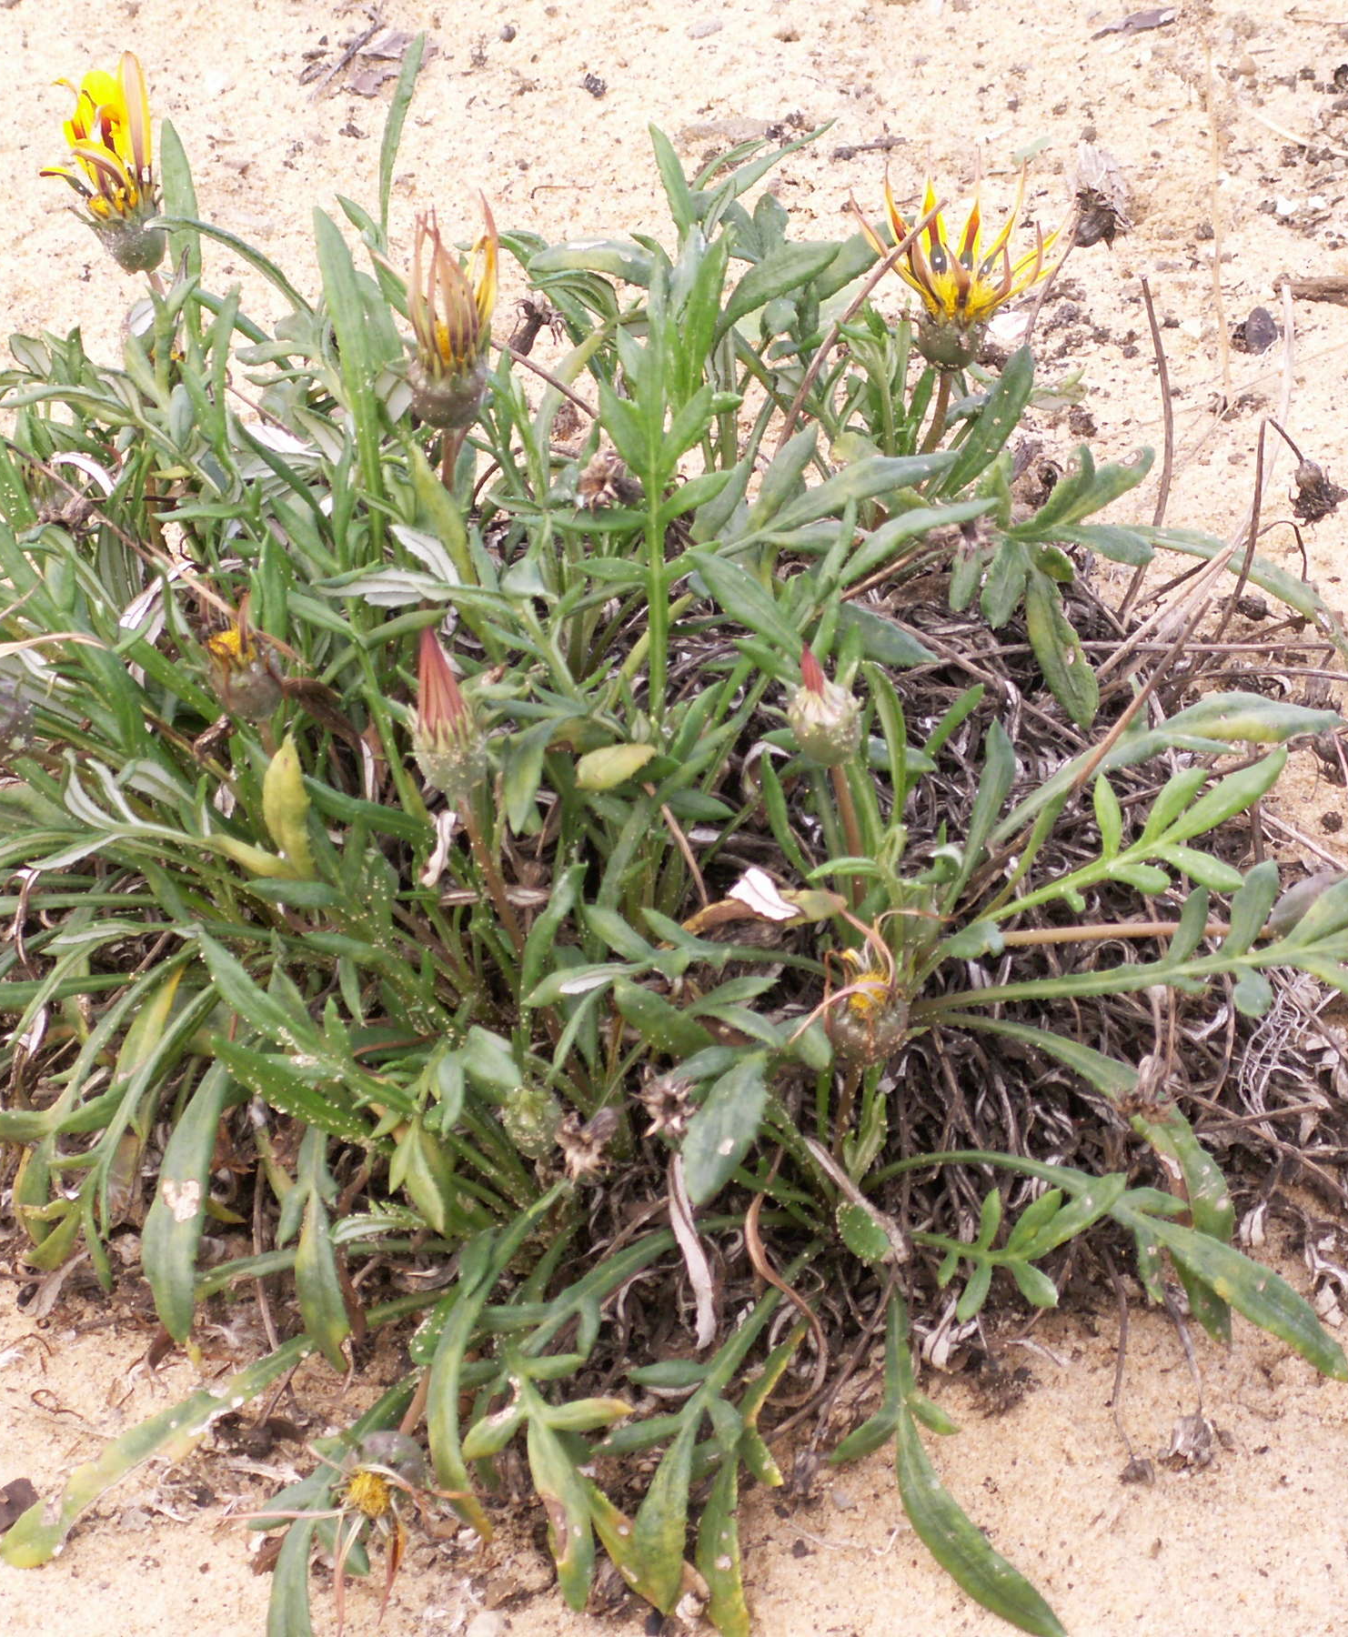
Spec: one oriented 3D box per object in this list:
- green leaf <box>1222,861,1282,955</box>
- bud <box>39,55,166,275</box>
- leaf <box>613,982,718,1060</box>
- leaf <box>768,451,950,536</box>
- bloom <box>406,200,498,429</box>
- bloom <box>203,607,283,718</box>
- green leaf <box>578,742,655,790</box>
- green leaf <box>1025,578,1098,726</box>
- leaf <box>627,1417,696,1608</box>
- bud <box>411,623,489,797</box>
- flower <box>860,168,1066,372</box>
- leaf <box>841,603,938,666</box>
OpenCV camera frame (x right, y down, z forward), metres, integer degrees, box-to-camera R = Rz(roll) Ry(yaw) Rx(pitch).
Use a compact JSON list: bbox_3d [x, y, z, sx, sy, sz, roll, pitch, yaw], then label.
[{"bbox_3d":[0.117,0.018,1.215,0.008,0.004,0.022,19,68,13],"label":"green leaf"},{"bbox_3d":[-0.124,-0.142,1.300,0.026,0.049,0.025,-10,24,0],"label":"bud"},{"bbox_3d":[-0.001,0.039,1.165,0.022,0.005,0.009,32,67,0],"label":"leaf"},{"bbox_3d":[0.041,-0.070,1.295,0.043,0.007,0.012,-22,55,2],"label":"leaf"},{"bbox_3d":[-0.047,-0.106,1.260,0.019,0.048,0.019,1,24,0],"label":"bloom"},{"bbox_3d":[-0.087,-0.032,1.215,0.015,0.021,0.015,-11,26,0],"label":"bloom"},{"bbox_3d":[-0.012,-0.010,1.220,0.018,0.004,0.010,-26,57,-14],"label":"green leaf"},{"bbox_3d":[0.081,-0.035,1.250,0.010,0.033,0.006,-15,0,-6],"label":"green leaf"},{"bbox_3d":[-0.002,0.132,1.139,0.012,0.007,0.037,4,70,3],"label":"leaf"},{"bbox_3d":[-0.044,-0.021,1.175,0.015,0.034,0.015,-9,22,0],"label":"bud"},{"bbox_3d":[0.061,-0.113,1.290,0.043,0.034,0.042,2,40,-2],"label":"flower"},{"bbox_3d":[0.047,-0.040,1.300,0.024,0.005,0.012,27,57,9],"label":"leaf"}]

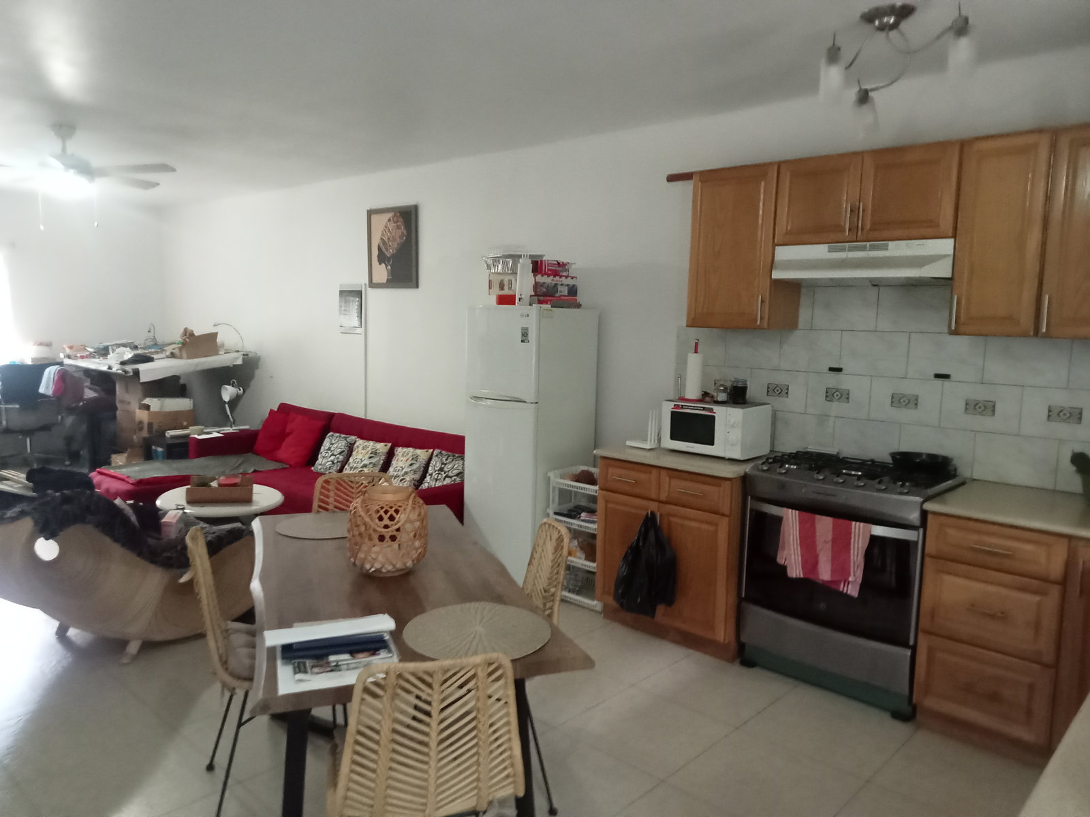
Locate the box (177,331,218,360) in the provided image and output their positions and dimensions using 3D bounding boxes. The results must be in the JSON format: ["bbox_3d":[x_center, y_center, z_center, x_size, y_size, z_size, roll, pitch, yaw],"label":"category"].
[{"bbox_3d":[-2.954,-0.533,7.476,0.210,0.217,0.276,6,9,42],"label":"box"}]

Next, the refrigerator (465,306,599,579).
[{"bbox_3d":[-0.086,0.203,5.099,0.545,1.580,0.560,7,8,43],"label":"refrigerator"}]

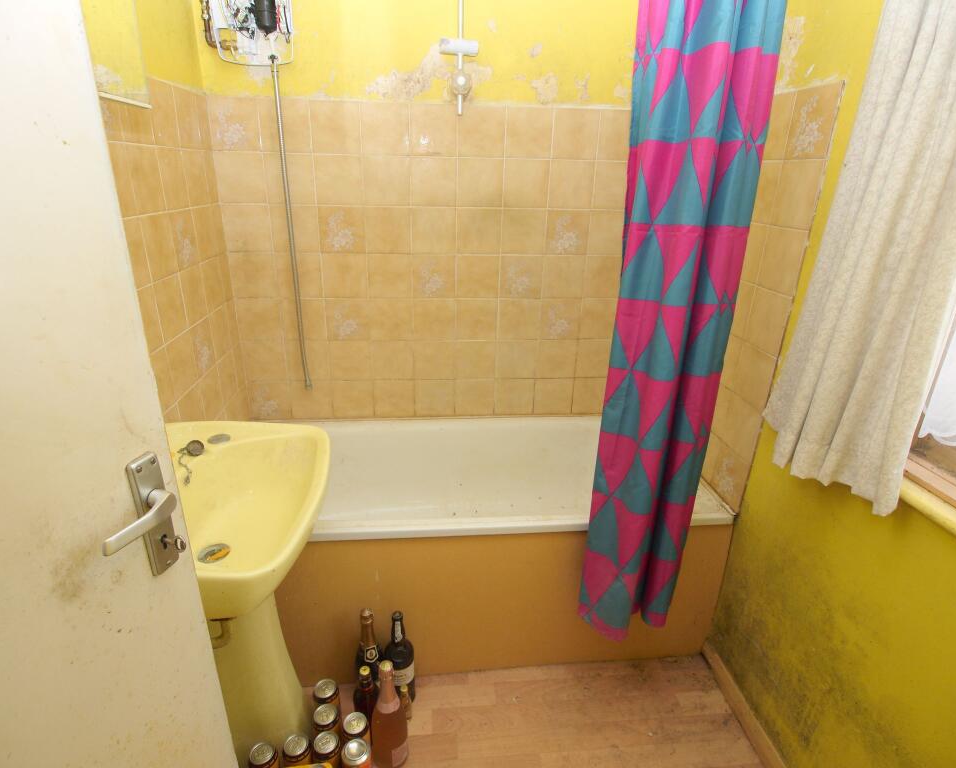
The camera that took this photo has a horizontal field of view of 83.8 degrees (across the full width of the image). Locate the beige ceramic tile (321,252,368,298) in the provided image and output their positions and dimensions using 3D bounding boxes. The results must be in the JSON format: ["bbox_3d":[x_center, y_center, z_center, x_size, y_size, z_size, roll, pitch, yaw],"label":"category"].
[{"bbox_3d":[-0.455,-0.370,1.832,0.151,0.151,0.010,-1,22,-5],"label":"beige ceramic tile"}]

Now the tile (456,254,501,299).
[{"bbox_3d":[0.002,-0.373,1.859,0.150,0.150,0.010,-1,21,-5],"label":"tile"}]

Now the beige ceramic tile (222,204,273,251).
[{"bbox_3d":[-0.752,-0.508,1.737,0.150,0.150,0.010,-1,21,-5],"label":"beige ceramic tile"}]

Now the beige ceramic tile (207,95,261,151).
[{"bbox_3d":[-0.745,-0.791,1.627,0.150,0.150,0.010,-1,21,-5],"label":"beige ceramic tile"}]

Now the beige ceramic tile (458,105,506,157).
[{"bbox_3d":[0.013,-0.805,1.705,0.151,0.151,0.010,-1,22,-5],"label":"beige ceramic tile"}]

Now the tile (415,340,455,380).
[{"bbox_3d":[-0.157,-0.089,1.956,0.150,0.150,0.010,-1,21,-5],"label":"tile"}]

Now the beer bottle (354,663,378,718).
[{"bbox_3d":[-0.287,0.839,1.392,0.068,0.245,0.068,-1,22,-5],"label":"beer bottle"}]

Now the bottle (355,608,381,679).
[{"bbox_3d":[-0.297,0.748,1.468,0.085,0.312,0.085,-1,21,-5],"label":"bottle"}]

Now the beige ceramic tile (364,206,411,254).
[{"bbox_3d":[-0.297,-0.513,1.776,0.150,0.150,0.010,-1,22,-5],"label":"beige ceramic tile"}]

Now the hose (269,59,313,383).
[{"bbox_3d":[-0.597,-0.462,1.721,0.025,1.030,0.025,-1,21,-5],"label":"hose"}]

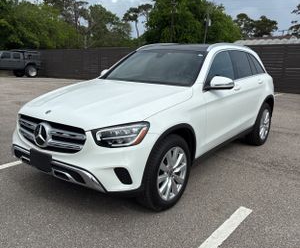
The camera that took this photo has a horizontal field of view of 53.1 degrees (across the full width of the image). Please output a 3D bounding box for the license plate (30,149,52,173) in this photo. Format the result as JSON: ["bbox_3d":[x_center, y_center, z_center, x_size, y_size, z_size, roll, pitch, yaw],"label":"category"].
[{"bbox_3d":[-0.995,0.335,2.736,0.330,0.158,0.025,11,16,36],"label":"license plate"}]

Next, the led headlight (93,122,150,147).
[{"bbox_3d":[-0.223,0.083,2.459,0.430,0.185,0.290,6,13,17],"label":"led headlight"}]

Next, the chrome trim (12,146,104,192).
[{"bbox_3d":[-0.945,0.378,2.830,1.310,0.280,0.220,11,16,36],"label":"chrome trim"}]

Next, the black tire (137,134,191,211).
[{"bbox_3d":[0.154,0.463,2.969,0.240,0.735,0.735,11,16,36],"label":"black tire"}]

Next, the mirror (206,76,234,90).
[{"bbox_3d":[0.815,-0.462,3.406,0.270,0.165,0.170,11,16,36],"label":"mirror"}]

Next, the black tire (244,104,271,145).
[{"bbox_3d":[1.895,0.002,5.207,0.240,0.735,0.735,11,16,36],"label":"black tire"}]

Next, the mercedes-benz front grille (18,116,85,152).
[{"bbox_3d":[-0.951,0.081,2.723,1.030,0.230,0.140,11,16,36],"label":"mercedes-benz front grille"}]

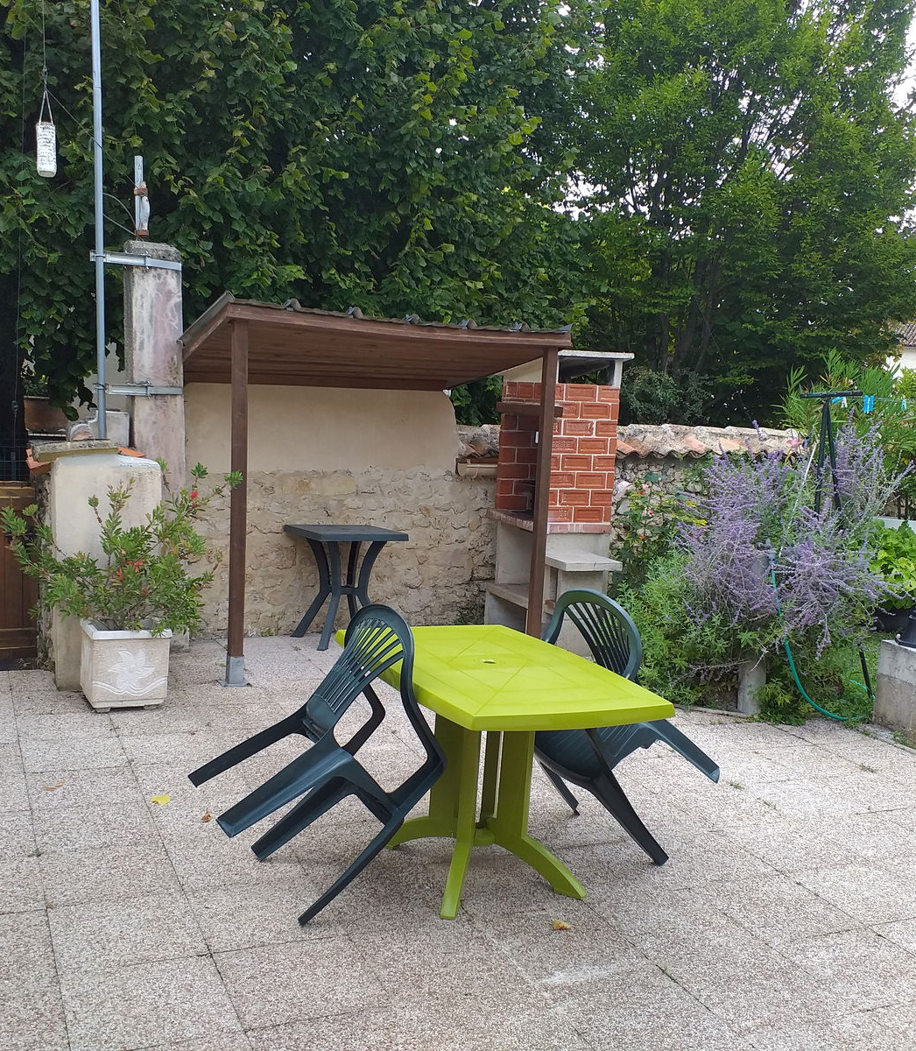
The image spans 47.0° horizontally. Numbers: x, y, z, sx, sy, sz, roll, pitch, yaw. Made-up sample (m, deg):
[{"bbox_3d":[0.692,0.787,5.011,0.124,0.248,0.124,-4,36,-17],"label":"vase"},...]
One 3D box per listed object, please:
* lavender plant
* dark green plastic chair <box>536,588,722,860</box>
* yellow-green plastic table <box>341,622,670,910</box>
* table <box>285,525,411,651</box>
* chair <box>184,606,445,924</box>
[{"bbox_3d":[1.915,0.218,6.545,1.580,1.814,1.300,6,8,16],"label":"lavender plant"},{"bbox_3d":[0.544,0.717,3.920,0.570,0.840,0.570,-47,27,-16],"label":"dark green plastic chair"},{"bbox_3d":[0.080,0.835,3.642,0.770,0.725,1.140,2,7,-28],"label":"yellow-green plastic table"},{"bbox_3d":[-0.766,0.398,6.952,0.650,0.725,0.540,0,8,-37],"label":"table"},{"bbox_3d":[-0.406,0.699,3.424,0.840,0.570,0.570,-40,23,-16],"label":"chair"}]

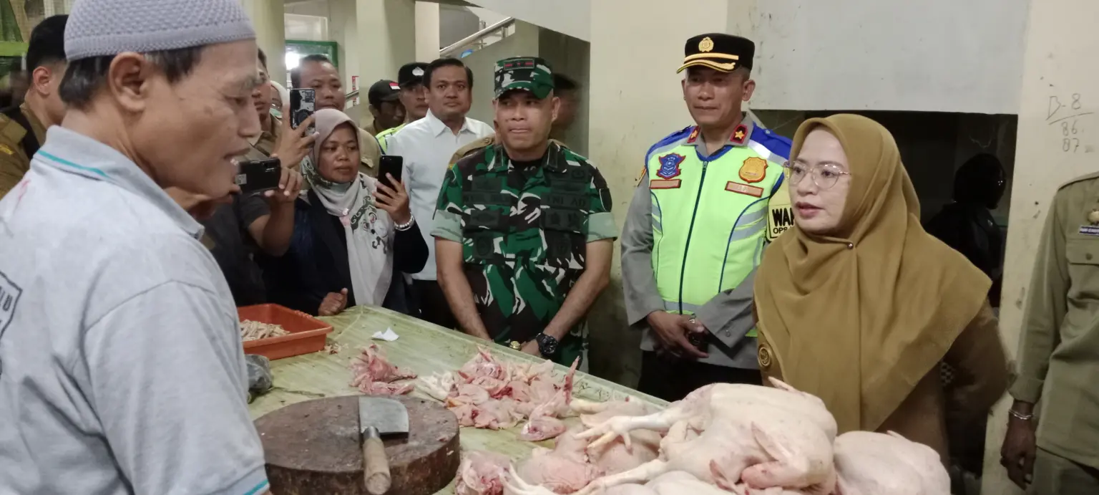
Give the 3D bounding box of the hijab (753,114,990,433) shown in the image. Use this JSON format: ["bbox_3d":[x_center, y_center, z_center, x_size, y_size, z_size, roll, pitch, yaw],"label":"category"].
[{"bbox_3d":[0.620,0.021,1.417,0.440,0.570,0.350,6,10,38],"label":"hijab"}]

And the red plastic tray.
[{"bbox_3d":[-0.815,0.238,1.852,0.420,0.068,0.370,-7,11,-41],"label":"red plastic tray"}]

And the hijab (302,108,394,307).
[{"bbox_3d":[-0.665,-0.140,2.364,0.300,0.650,0.300,-4,9,-25],"label":"hijab"}]

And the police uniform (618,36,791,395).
[{"bbox_3d":[0.410,0.304,1.983,0.490,1.730,0.310,4,9,25],"label":"police uniform"}]

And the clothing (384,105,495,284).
[{"bbox_3d":[-0.375,-0.194,2.750,0.500,0.660,0.280,-1,8,-10],"label":"clothing"}]

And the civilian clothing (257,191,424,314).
[{"bbox_3d":[-0.670,0.090,2.417,0.540,0.580,0.360,-4,9,-25],"label":"civilian clothing"}]

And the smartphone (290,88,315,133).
[{"bbox_3d":[-0.700,-0.380,2.067,0.076,0.160,0.012,-4,9,-27],"label":"smartphone"}]

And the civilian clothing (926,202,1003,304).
[{"bbox_3d":[1.800,0.078,3.142,0.300,0.580,0.420,8,11,43],"label":"civilian clothing"}]

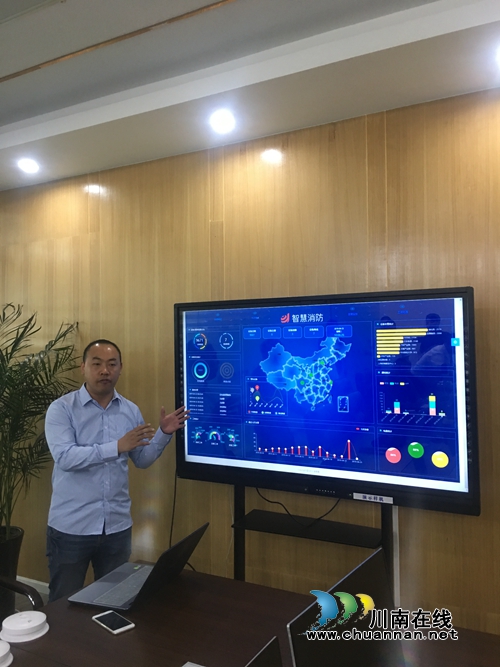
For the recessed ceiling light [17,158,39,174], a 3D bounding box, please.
[{"bbox_3d":[-1.380,-1.053,3.474,0.130,0.050,0.130,-1,-1,29],"label":"recessed ceiling light"}]

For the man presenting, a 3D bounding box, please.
[{"bbox_3d":[-0.561,0.884,2.368,0.570,1.710,0.500,0,-1,-34],"label":"man presenting"}]

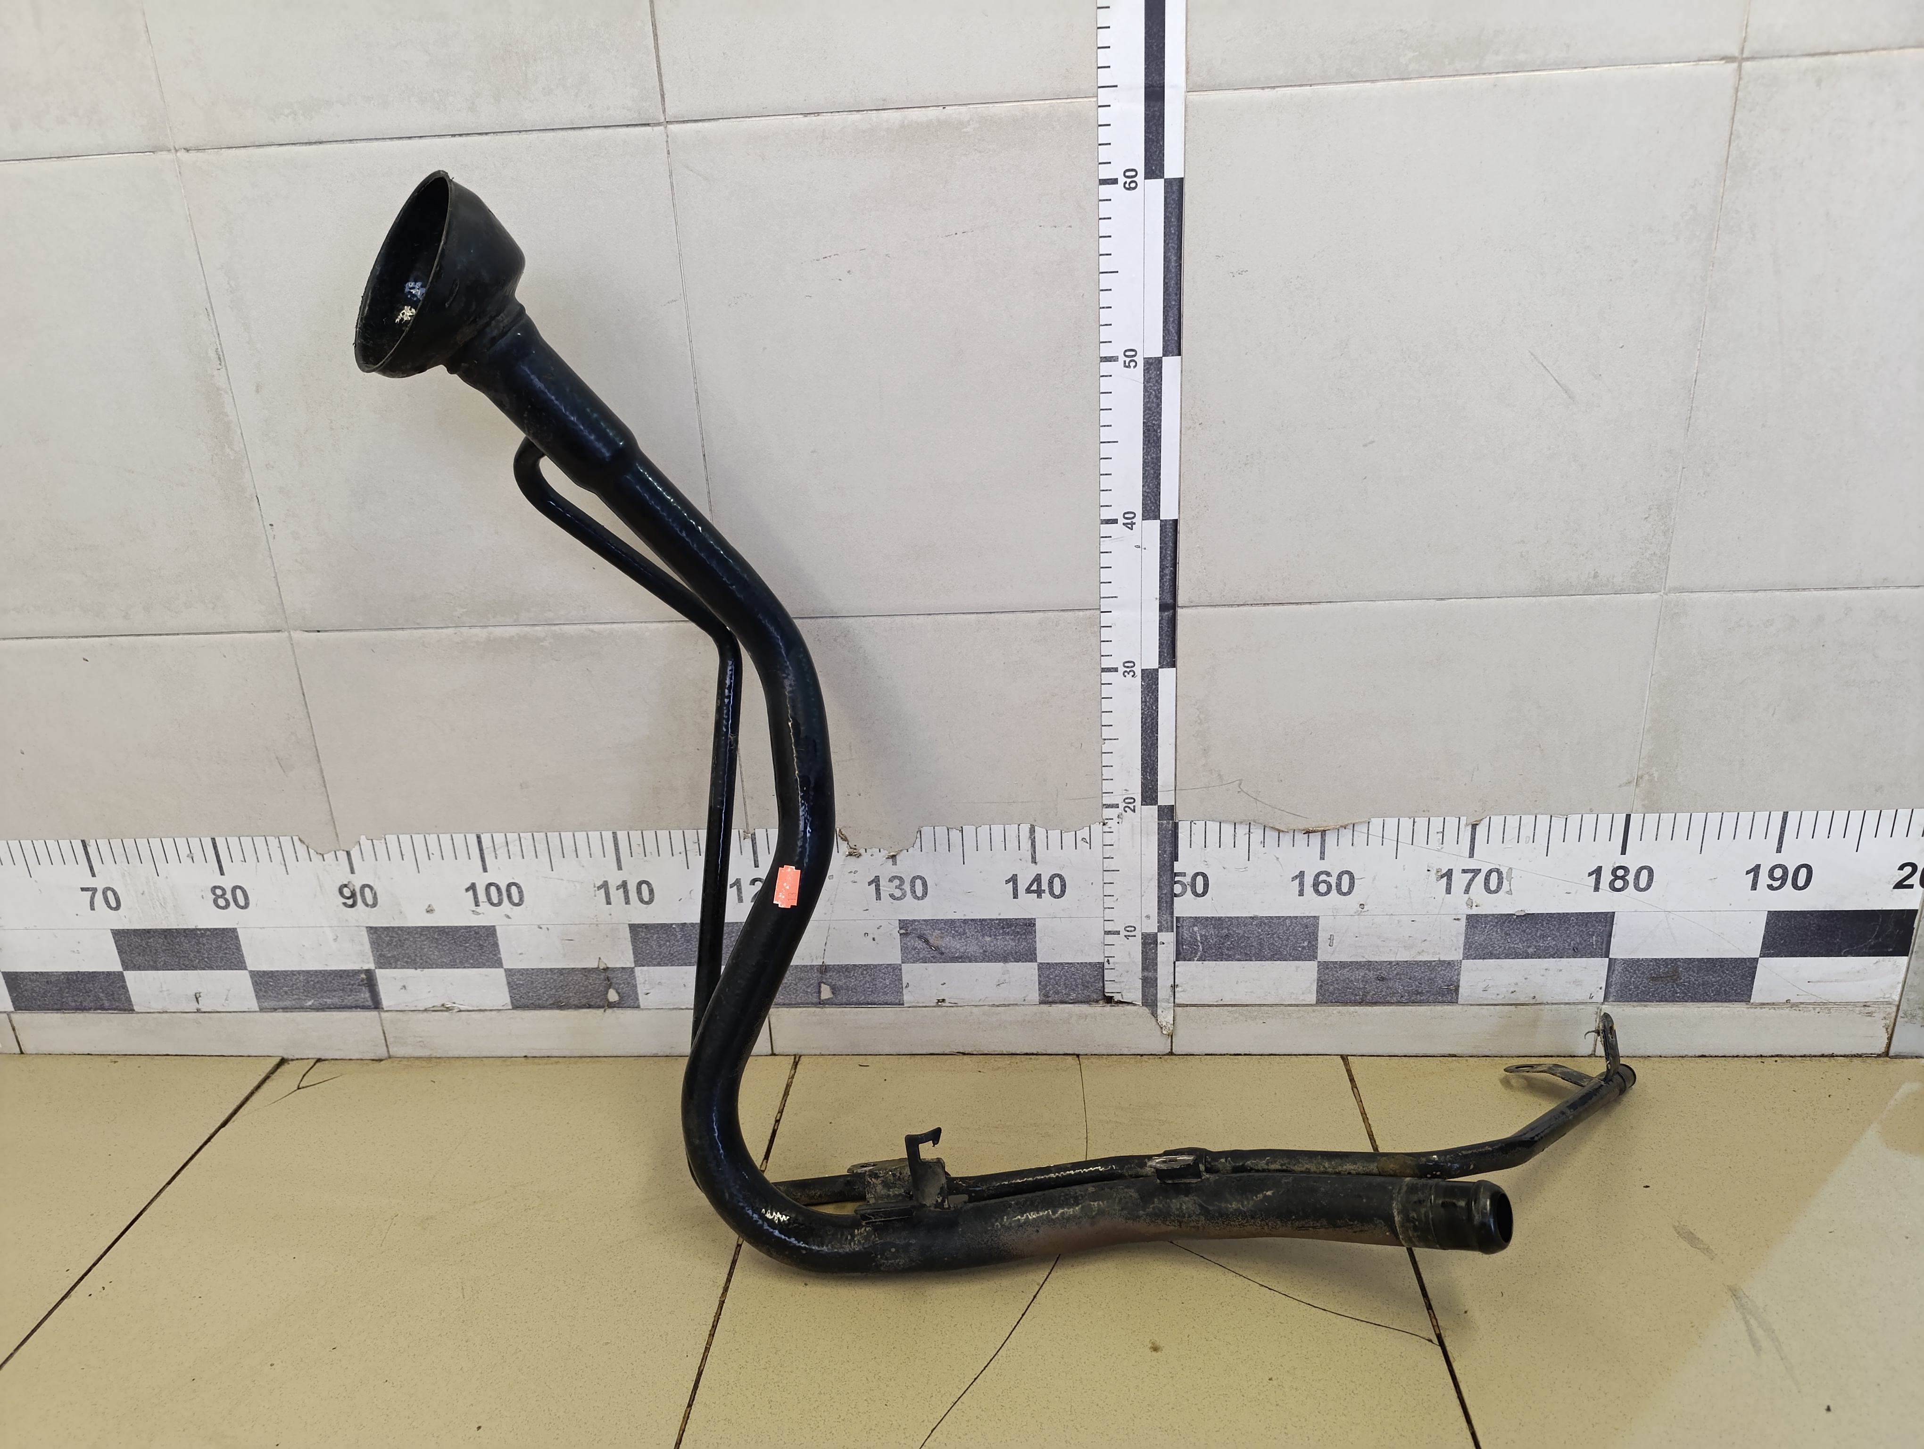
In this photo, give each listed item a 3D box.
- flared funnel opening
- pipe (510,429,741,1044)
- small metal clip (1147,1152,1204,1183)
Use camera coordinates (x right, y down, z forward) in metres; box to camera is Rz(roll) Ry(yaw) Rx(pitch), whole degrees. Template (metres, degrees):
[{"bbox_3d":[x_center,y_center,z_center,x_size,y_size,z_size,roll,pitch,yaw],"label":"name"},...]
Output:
[{"bbox_3d":[-0.299,-0.252,0.755,0.066,0.122,0.122,19,1,-41],"label":"flared funnel opening"},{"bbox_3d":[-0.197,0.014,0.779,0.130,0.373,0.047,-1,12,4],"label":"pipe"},{"bbox_3d":[0.127,0.264,0.762,0.034,0.015,0.016,-1,20,4],"label":"small metal clip"}]

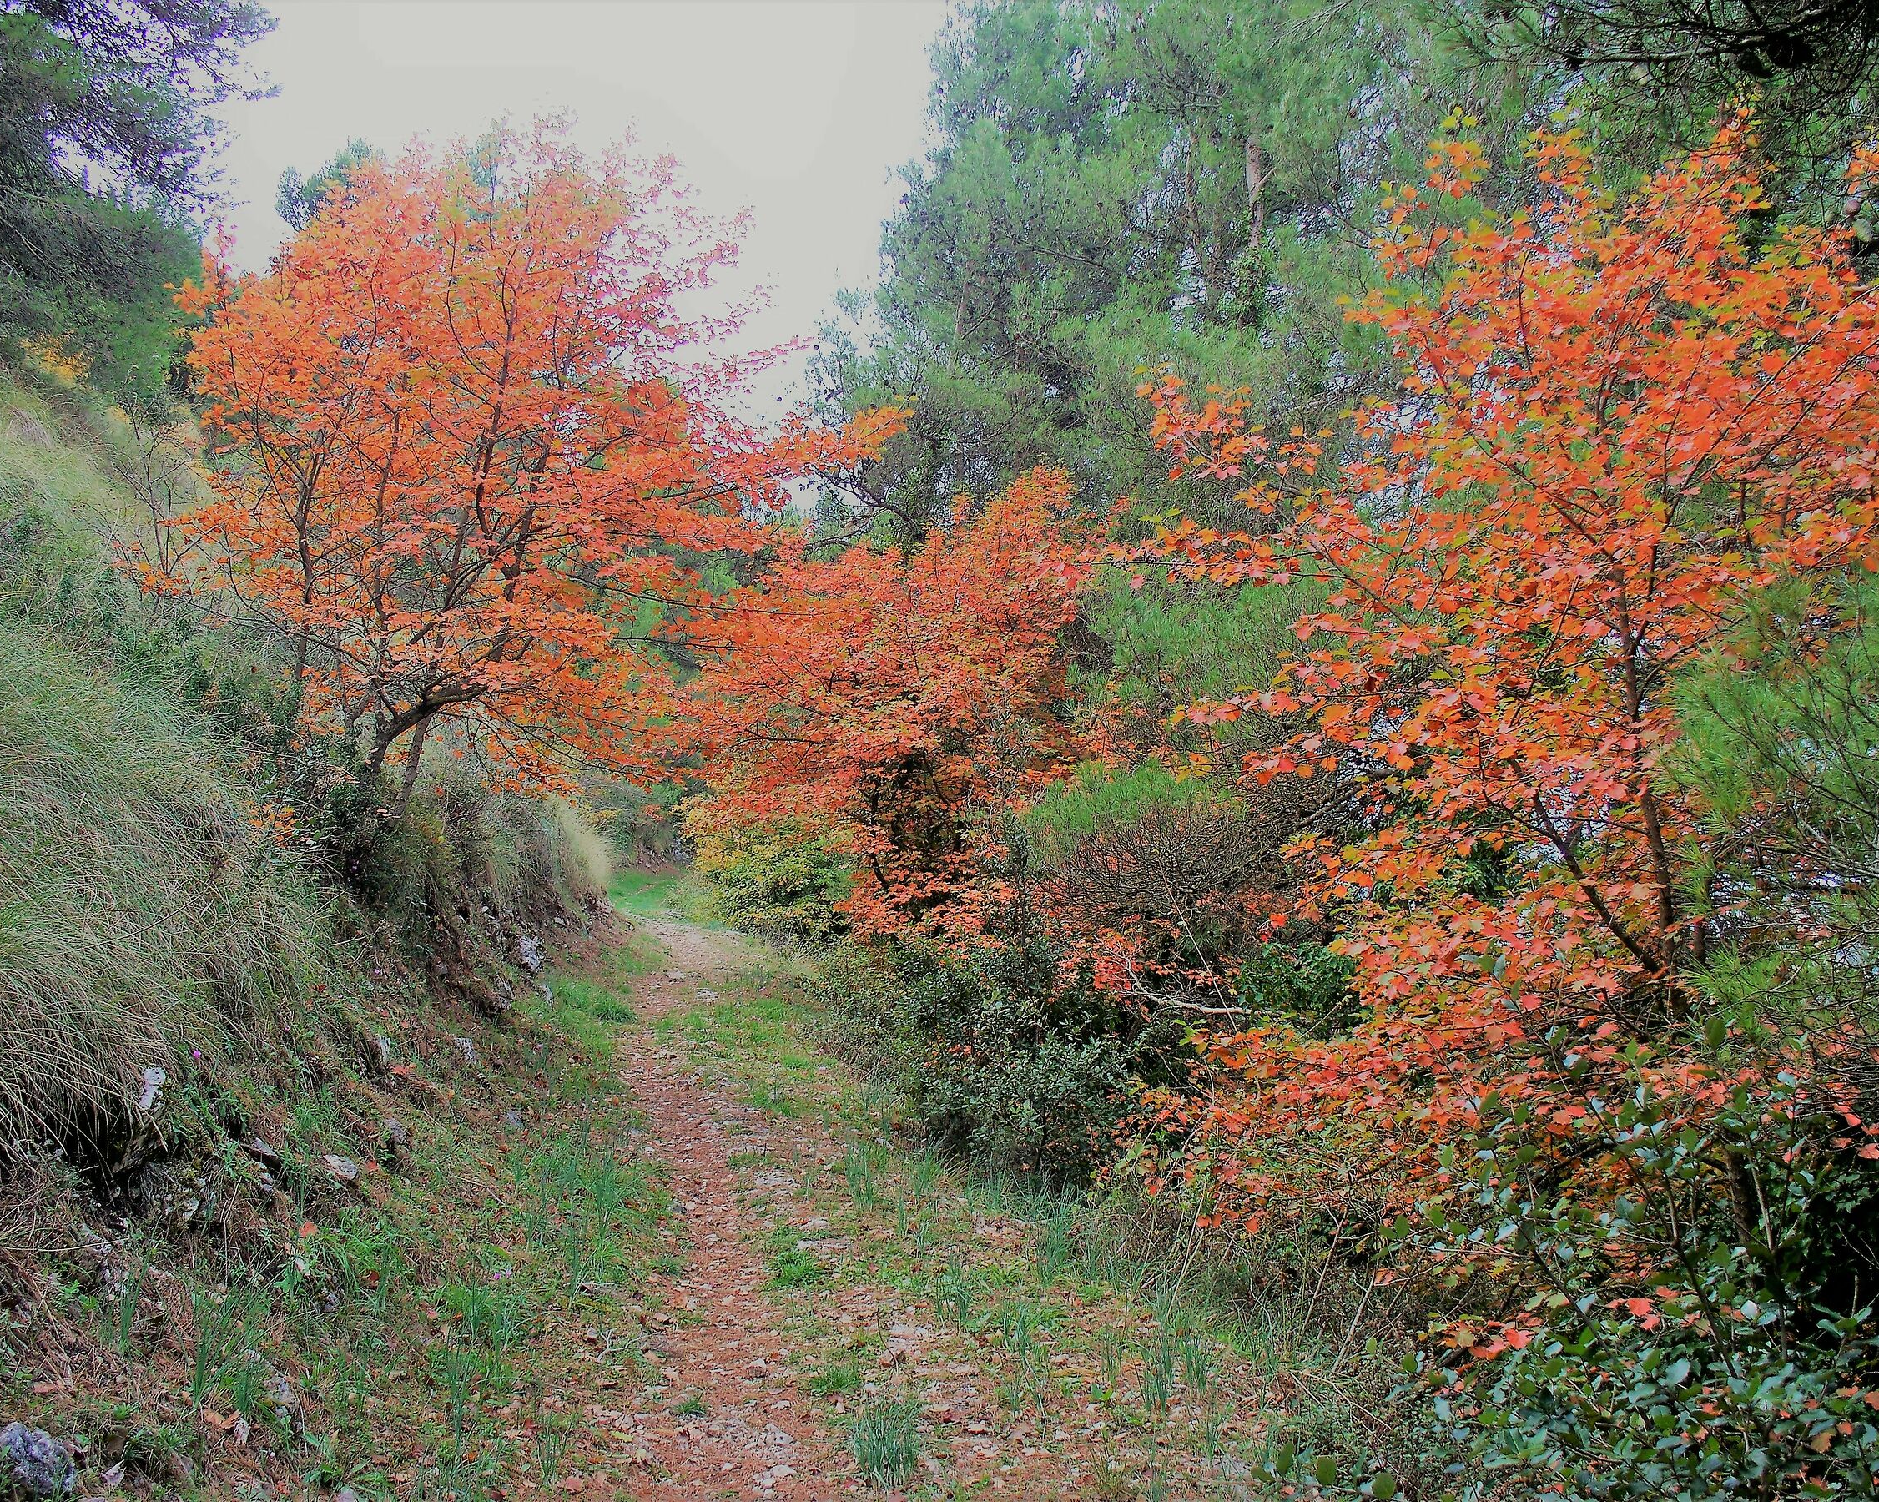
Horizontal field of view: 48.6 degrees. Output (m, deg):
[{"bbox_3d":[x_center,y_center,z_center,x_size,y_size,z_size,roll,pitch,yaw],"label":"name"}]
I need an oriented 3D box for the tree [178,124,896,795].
[{"bbox_3d":[-2.361,-1.686,12.300,4.250,4.000,3.800,0,-1,0],"label":"tree"}]

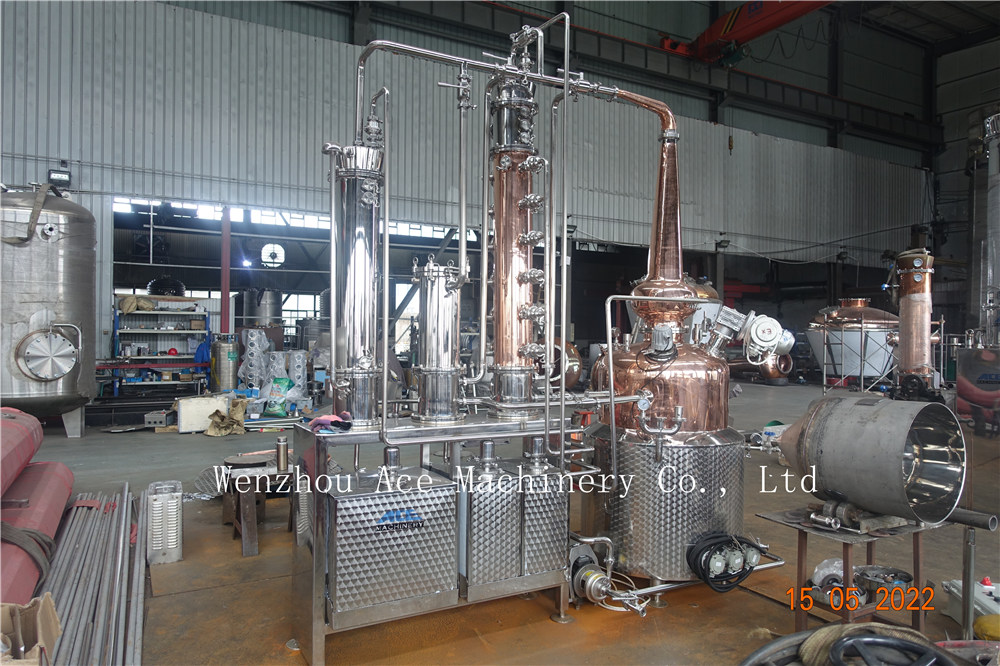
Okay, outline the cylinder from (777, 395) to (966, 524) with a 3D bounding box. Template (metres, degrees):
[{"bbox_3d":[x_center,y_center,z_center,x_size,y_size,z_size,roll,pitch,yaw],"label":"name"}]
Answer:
[{"bbox_3d":[1.860,0.630,3.530,0.580,0.580,0.820,0,-2,-31],"label":"cylinder"}]

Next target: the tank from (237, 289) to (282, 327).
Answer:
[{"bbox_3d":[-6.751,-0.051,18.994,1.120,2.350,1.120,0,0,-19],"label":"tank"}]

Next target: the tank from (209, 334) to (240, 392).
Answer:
[{"bbox_3d":[-5.030,0.768,12.196,0.510,1.500,0.510,1,0,-37],"label":"tank"}]

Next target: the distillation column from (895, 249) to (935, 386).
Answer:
[{"bbox_3d":[6.610,-0.187,10.594,0.620,2.250,0.620,0,0,23],"label":"distillation column"}]

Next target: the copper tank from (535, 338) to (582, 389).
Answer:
[{"bbox_3d":[1.314,0.733,15.500,1.200,1.200,1.120,0,-1,27],"label":"copper tank"}]

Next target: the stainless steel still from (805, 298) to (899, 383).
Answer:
[{"bbox_3d":[10.821,0.274,20.293,3.000,2.650,3.000,0,0,34],"label":"stainless steel still"}]

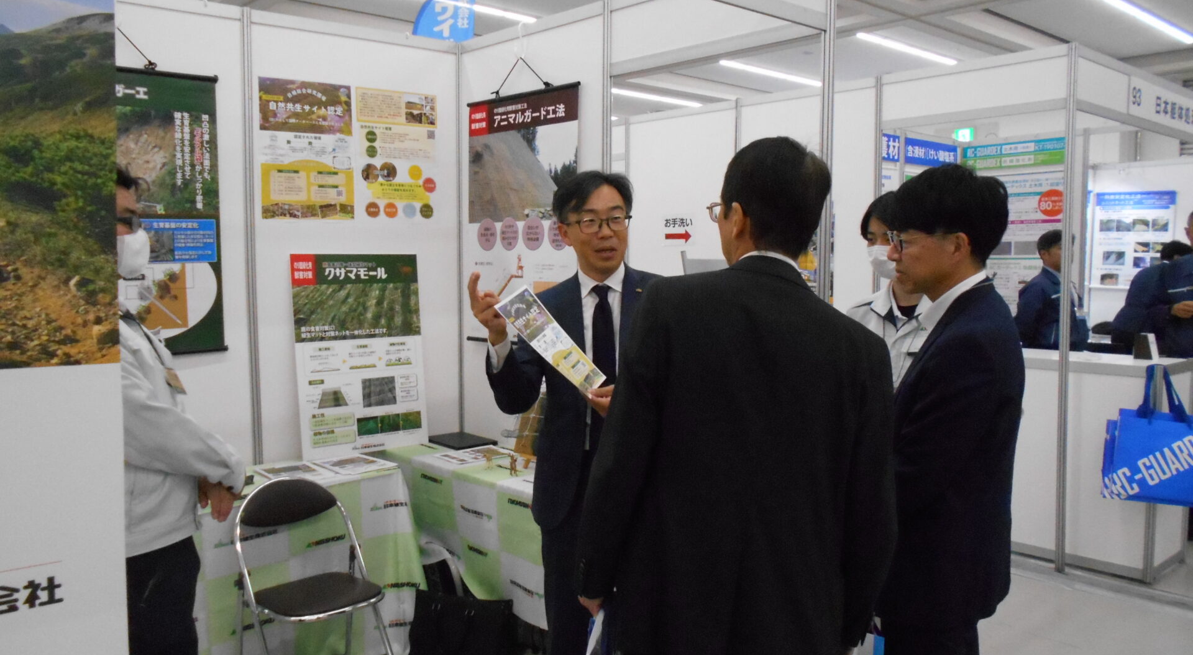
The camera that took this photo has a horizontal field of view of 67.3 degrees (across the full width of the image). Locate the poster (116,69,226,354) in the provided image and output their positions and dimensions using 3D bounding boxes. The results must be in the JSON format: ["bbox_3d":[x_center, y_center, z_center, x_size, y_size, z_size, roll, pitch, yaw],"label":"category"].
[{"bbox_3d":[-1.718,-0.404,3.182,0.770,1.060,0.030,-5,7,-42],"label":"poster"}]

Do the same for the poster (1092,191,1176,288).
[{"bbox_3d":[5.563,-0.903,9.296,0.020,1.000,0.750,-5,7,-42],"label":"poster"}]

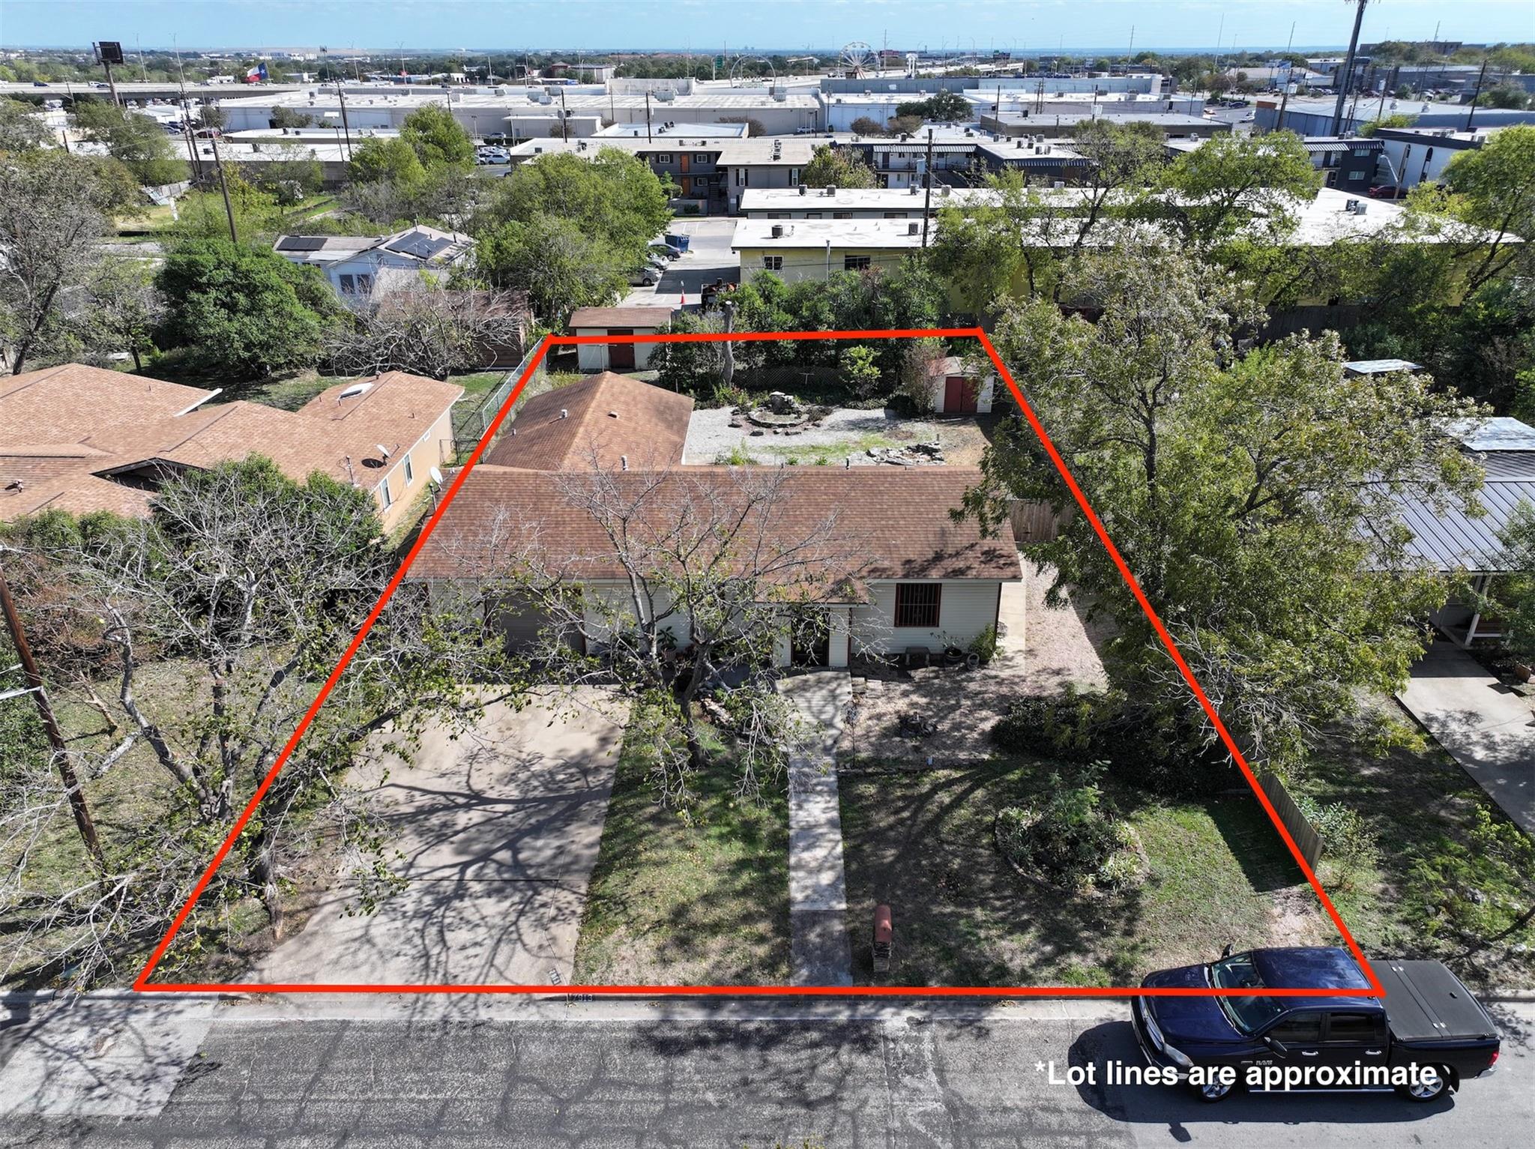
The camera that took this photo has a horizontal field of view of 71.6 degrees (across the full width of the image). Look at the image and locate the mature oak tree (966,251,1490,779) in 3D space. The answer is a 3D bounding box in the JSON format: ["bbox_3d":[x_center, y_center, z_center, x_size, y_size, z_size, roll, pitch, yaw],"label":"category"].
[{"bbox_3d":[12.800,-3.047,29.619,14.600,11.200,14.200,0,26,0],"label":"mature oak tree"}]

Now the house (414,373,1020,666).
[{"bbox_3d":[-1.550,-2.925,37.154,17.400,4.300,16.900,0,26,0],"label":"house"}]

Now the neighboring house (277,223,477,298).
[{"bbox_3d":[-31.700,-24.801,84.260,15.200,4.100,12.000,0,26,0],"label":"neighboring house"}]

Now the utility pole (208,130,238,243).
[{"bbox_3d":[-36.000,-23.495,72.069,0.350,12.000,0.350,0,26,0],"label":"utility pole"}]

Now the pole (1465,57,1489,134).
[{"bbox_3d":[91.300,-58.500,138.425,0.380,15.300,0.380,0,26,0],"label":"pole"}]

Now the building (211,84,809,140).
[{"bbox_3d":[-58.500,-122.178,279.862,141.000,7.000,76.000,0,26,1],"label":"building"}]

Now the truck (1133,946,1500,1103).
[{"bbox_3d":[9.620,7.841,18.939,5.850,1.950,2.080,0,26,0],"label":"truck"}]

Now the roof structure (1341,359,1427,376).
[{"bbox_3d":[30.400,-9.172,52.831,3.300,2.450,2.200,0,26,0],"label":"roof structure"}]

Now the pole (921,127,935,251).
[{"bbox_3d":[10.700,-23.540,72.047,0.350,12.100,0.350,0,26,0],"label":"pole"}]

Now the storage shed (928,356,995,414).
[{"bbox_3d":[9.650,-9.432,52.567,3.100,2.100,2.900,0,26,0],"label":"storage shed"}]

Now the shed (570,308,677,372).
[{"bbox_3d":[-7.800,-12.762,58.060,5.350,3.200,3.900,0,26,0],"label":"shed"}]

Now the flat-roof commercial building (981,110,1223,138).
[{"bbox_3d":[68.500,-90.692,218.458,44.500,5.000,30.000,-1,26,-2],"label":"flat-roof commercial building"}]

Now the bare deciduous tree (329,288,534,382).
[{"bbox_3d":[-18.000,-12.417,55.218,10.400,5.100,9.200,0,26,0],"label":"bare deciduous tree"}]

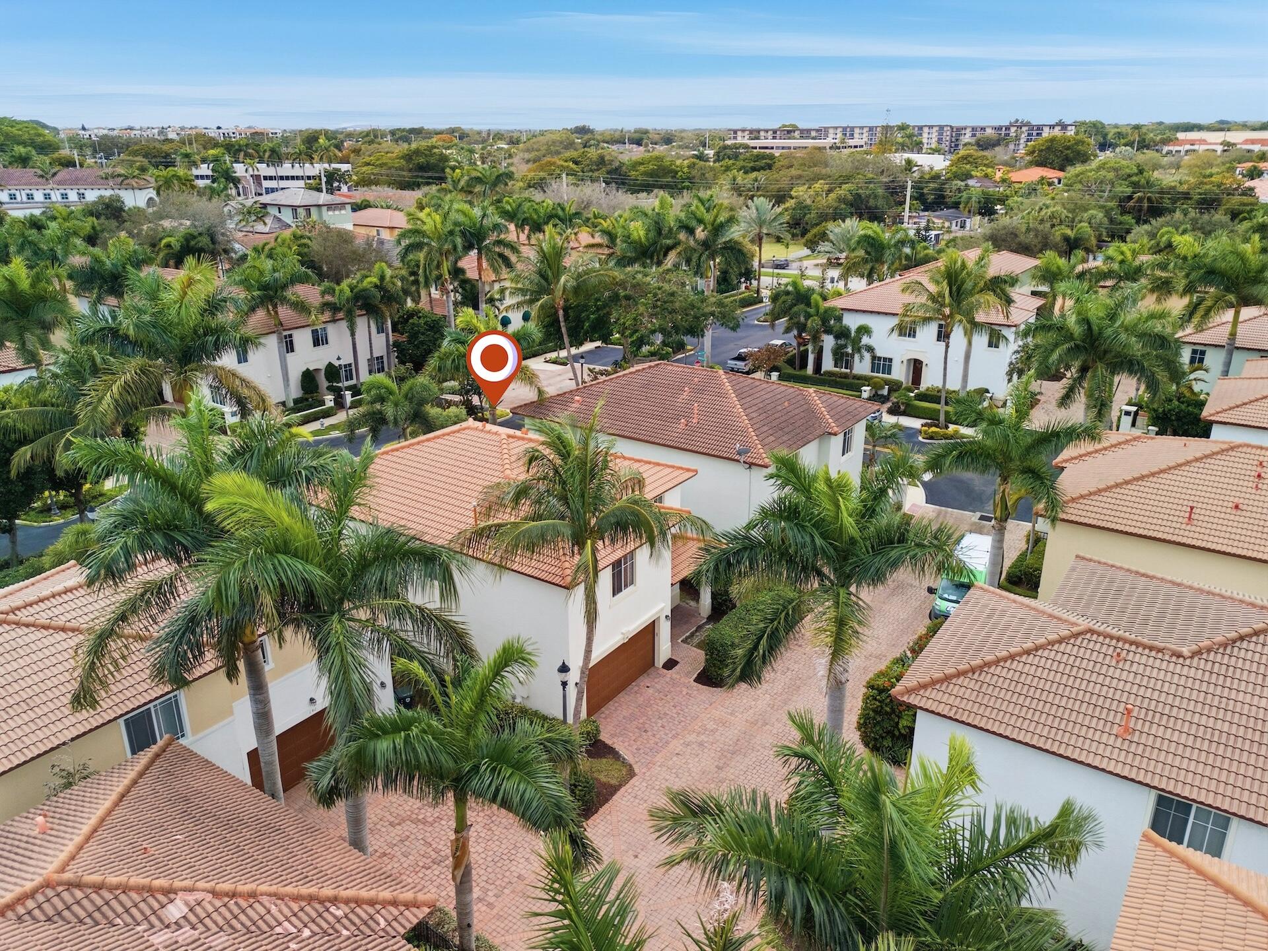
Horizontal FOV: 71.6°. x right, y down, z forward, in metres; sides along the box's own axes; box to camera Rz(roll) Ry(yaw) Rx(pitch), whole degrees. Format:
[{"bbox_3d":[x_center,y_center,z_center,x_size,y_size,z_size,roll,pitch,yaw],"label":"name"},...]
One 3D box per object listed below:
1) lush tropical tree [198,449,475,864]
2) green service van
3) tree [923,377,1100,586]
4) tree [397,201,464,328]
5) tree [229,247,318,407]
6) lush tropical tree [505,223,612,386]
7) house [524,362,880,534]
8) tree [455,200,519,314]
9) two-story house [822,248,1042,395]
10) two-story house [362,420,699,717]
[{"bbox_3d":[-7.787,5.608,23.732,6.530,12.590,6.530,-8,22,-20],"label":"lush tropical tree"},{"bbox_3d":[15.099,4.930,39.648,2.080,2.500,5.600,12,24,29],"label":"green service van"},{"bbox_3d":[16.805,0.729,39.804,7.010,10.240,7.010,9,23,23],"label":"tree"},{"bbox_3d":[-20.613,-21.247,92.346,6.510,13.810,6.510,-4,21,-12],"label":"tree"},{"bbox_3d":[-27.449,-11.224,68.051,6.170,12.420,6.170,-8,22,-21],"label":"tree"},{"bbox_3d":[-5.826,-13.962,73.436,8.500,13.690,8.500,-2,21,-4],"label":"lush tropical tree"},{"bbox_3d":[3.839,-2.392,51.115,16.400,8.000,13.300,14,25,33],"label":"house"},{"bbox_3d":[-17.160,-23.953,101.911,7.070,13.640,7.070,0,20,0],"label":"tree"},{"bbox_3d":[28.720,-14.755,85.782,18.180,8.690,14.640,9,22,23],"label":"two-story house"},{"bbox_3d":[-5.931,2.191,43.237,17.370,8.690,13.740,13,24,32],"label":"two-story house"}]

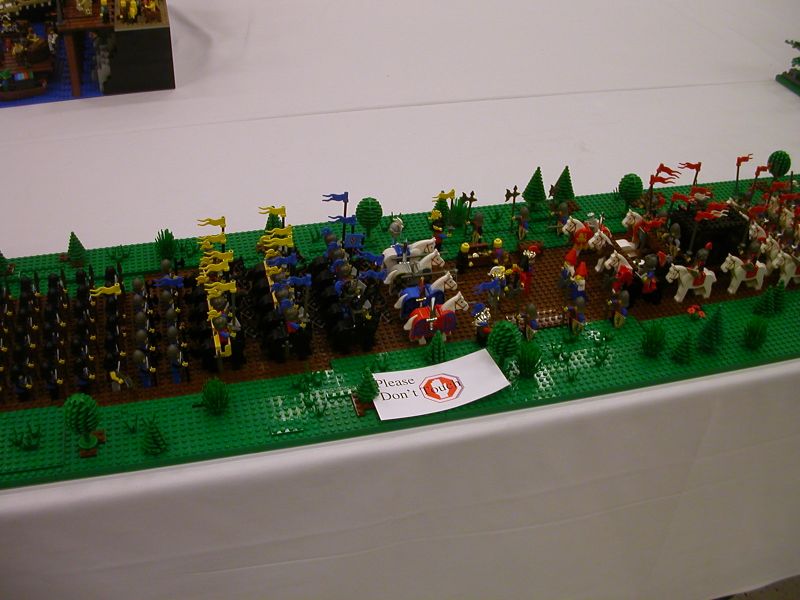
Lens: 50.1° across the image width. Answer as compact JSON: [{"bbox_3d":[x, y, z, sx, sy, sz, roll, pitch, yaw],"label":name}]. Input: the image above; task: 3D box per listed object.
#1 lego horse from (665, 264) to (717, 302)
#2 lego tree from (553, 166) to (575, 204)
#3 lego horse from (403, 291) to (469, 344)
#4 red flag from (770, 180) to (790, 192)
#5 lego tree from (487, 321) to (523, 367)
[{"bbox_3d":[0.363,-0.026,1.062,0.076,0.060,0.018,-7,40,-15],"label":"lego horse"},{"bbox_3d":[0.233,-0.162,1.215,0.034,0.066,0.034,-7,39,-14],"label":"lego tree"},{"bbox_3d":[0.042,0.017,0.969,0.075,0.060,0.020,-7,39,-14],"label":"lego horse"},{"bbox_3d":[0.513,-0.153,1.153,0.034,0.013,0.006,-1,38,-7],"label":"red flag"},{"bbox_3d":[0.113,0.051,0.930,0.034,0.064,0.034,-7,39,-14],"label":"lego tree"}]

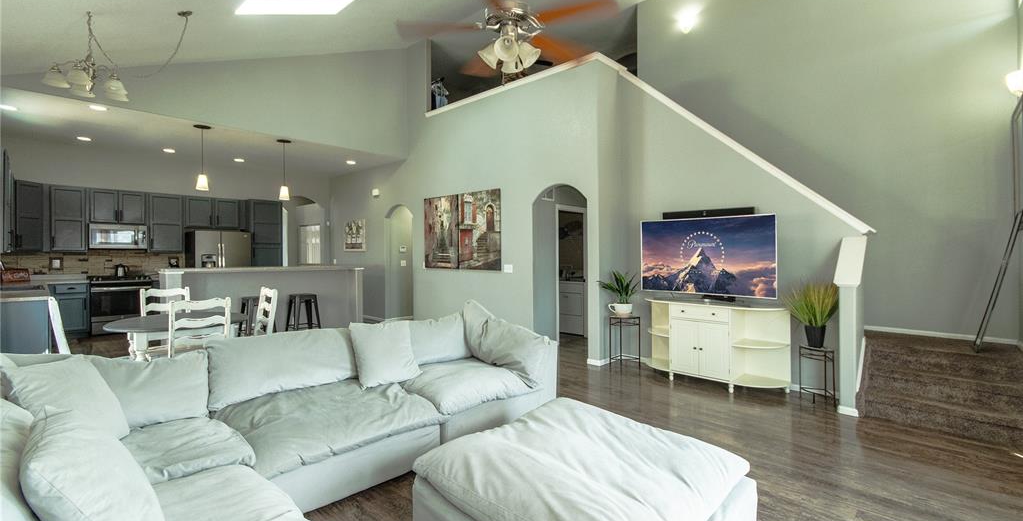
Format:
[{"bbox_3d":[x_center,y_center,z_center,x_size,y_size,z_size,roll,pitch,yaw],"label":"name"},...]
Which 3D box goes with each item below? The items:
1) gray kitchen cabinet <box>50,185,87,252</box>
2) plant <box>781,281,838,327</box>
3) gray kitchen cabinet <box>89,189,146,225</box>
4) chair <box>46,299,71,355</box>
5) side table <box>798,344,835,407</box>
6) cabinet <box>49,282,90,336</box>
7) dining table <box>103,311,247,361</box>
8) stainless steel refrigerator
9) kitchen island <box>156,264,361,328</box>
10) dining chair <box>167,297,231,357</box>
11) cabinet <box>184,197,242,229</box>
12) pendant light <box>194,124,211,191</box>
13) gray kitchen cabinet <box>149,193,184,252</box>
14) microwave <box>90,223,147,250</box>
[{"bbox_3d":[-7.289,-0.671,7.009,0.340,1.060,0.410,1,1,42],"label":"gray kitchen cabinet"},{"bbox_3d":[2.721,0.400,3.870,0.480,0.410,0.460,1,1,42],"label":"plant"},{"bbox_3d":[-6.857,-0.916,7.405,0.330,0.570,0.745,0,1,42],"label":"gray kitchen cabinet"},{"bbox_3d":[-3.399,0.785,3.469,0.450,1.000,0.530,1,1,42],"label":"chair"},{"bbox_3d":[2.792,1.039,3.876,0.260,0.500,0.220,1,1,42],"label":"side table"},{"bbox_3d":[-7.143,0.797,6.871,0.610,0.890,0.440,0,1,42],"label":"cabinet"},{"bbox_3d":[-2.809,0.893,3.618,1.250,0.760,0.930,0,1,42],"label":"dining table"},{"bbox_3d":[-5.771,0.348,8.376,0.780,1.780,0.920,1,1,42],"label":"stainless steel refrigerator"},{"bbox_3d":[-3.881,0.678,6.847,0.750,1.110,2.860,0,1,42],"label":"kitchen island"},{"bbox_3d":[-2.455,0.788,3.310,0.530,1.000,0.450,1,1,42],"label":"dining chair"},{"bbox_3d":[-5.967,-0.923,8.488,0.340,0.590,0.970,1,1,42],"label":"cabinet"},{"bbox_3d":[-4.458,-1.468,6.139,0.190,0.940,0.190,0,1,42],"label":"pendant light"},{"bbox_3d":[-6.460,-0.679,7.938,0.340,1.060,0.500,1,1,42],"label":"gray kitchen cabinet"},{"bbox_3d":[-6.832,-0.396,7.391,0.400,0.415,0.745,0,1,42],"label":"microwave"}]

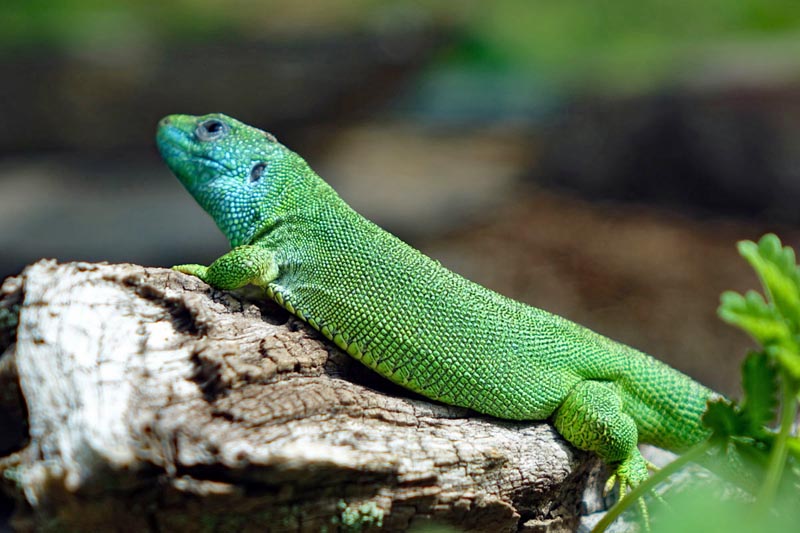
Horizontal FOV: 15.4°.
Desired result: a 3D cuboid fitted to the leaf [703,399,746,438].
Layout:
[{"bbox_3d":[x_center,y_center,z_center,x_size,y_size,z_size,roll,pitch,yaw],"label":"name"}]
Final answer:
[{"bbox_3d":[0.071,0.033,0.648,0.010,0.009,0.006,1,10,6],"label":"leaf"}]

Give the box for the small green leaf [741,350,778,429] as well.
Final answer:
[{"bbox_3d":[0.078,0.027,0.645,0.008,0.017,0.005,1,10,6],"label":"small green leaf"}]

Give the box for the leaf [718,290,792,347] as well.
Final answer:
[{"bbox_3d":[0.077,0.011,0.638,0.016,0.012,0.009,2,10,9],"label":"leaf"}]

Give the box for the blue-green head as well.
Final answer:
[{"bbox_3d":[-0.038,-0.020,0.660,0.033,0.026,0.021,20,9,-3],"label":"blue-green head"}]

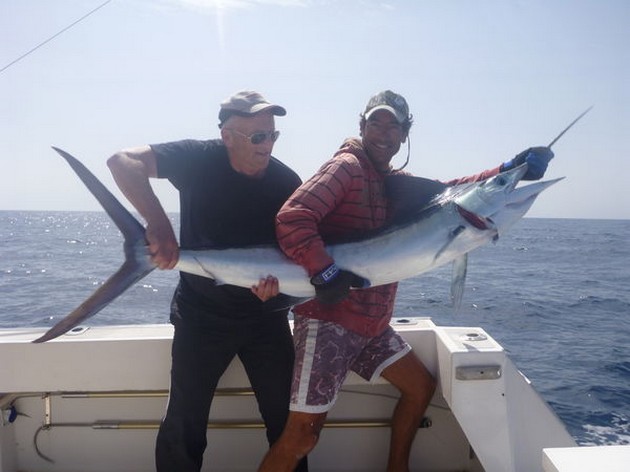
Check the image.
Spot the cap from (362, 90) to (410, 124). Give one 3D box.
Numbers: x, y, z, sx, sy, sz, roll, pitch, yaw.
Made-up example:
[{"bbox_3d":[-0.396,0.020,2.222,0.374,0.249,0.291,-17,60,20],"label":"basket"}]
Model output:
[{"bbox_3d":[0.257,-0.463,1.820,0.167,0.130,0.265,7,4,11],"label":"cap"}]

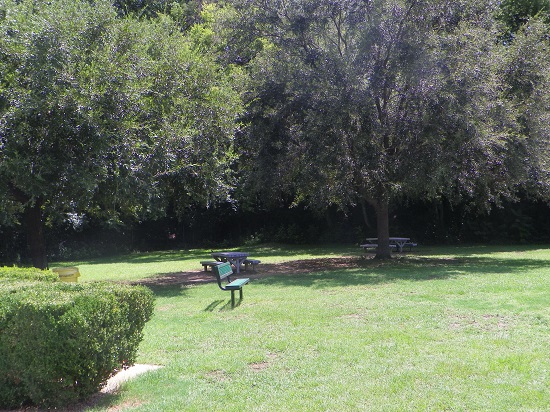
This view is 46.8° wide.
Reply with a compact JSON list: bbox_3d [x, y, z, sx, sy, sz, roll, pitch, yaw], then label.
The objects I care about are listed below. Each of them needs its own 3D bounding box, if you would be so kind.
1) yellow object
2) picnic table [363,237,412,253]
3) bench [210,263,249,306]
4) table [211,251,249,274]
[{"bbox_3d":[-4.731,1.790,14.385,0.620,0.780,0.620,0,-2,0],"label":"yellow object"},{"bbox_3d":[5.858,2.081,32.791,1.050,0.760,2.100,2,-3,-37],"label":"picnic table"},{"bbox_3d":[-0.896,1.656,13.504,0.540,0.860,1.850,0,-2,3],"label":"bench"},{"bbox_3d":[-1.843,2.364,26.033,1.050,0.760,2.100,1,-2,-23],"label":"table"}]

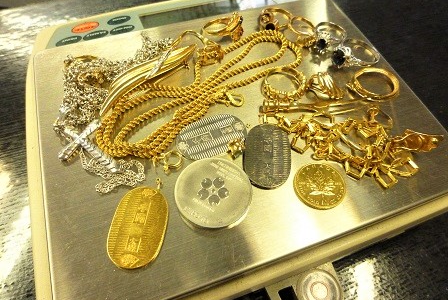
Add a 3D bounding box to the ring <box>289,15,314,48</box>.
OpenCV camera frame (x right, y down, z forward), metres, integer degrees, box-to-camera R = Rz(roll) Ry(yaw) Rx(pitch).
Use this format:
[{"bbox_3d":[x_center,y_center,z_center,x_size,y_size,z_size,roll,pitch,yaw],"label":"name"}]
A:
[{"bbox_3d":[0.043,-0.065,0.176,0.017,0.006,0.023,4,58,-1],"label":"ring"}]

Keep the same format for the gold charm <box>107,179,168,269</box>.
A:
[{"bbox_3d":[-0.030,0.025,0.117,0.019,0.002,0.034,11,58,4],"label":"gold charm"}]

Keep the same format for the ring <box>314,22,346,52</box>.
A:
[{"bbox_3d":[0.056,-0.061,0.175,0.018,0.006,0.022,29,59,14],"label":"ring"}]

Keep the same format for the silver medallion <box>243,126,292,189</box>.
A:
[{"bbox_3d":[0.018,0.002,0.137,0.020,0.002,0.031,2,59,-2],"label":"silver medallion"}]

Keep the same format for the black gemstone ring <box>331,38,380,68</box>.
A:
[{"bbox_3d":[0.069,-0.050,0.167,0.026,0.008,0.021,-14,59,-23],"label":"black gemstone ring"}]

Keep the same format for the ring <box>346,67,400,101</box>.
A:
[{"bbox_3d":[0.074,-0.032,0.159,0.021,0.005,0.020,3,56,-5],"label":"ring"}]

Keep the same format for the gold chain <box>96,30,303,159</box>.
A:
[{"bbox_3d":[-0.006,-0.030,0.150,0.112,0.007,0.036,-32,65,-21],"label":"gold chain"}]

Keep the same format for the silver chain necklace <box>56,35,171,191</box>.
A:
[{"bbox_3d":[-0.054,-0.023,0.142,0.050,0.009,0.089,5,58,-1],"label":"silver chain necklace"}]

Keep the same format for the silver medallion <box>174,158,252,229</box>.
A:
[{"bbox_3d":[-0.004,0.017,0.123,0.029,0.003,0.029,2,58,-3],"label":"silver medallion"}]

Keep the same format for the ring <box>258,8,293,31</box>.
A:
[{"bbox_3d":[0.028,-0.072,0.179,0.020,0.007,0.018,-36,67,-25],"label":"ring"}]

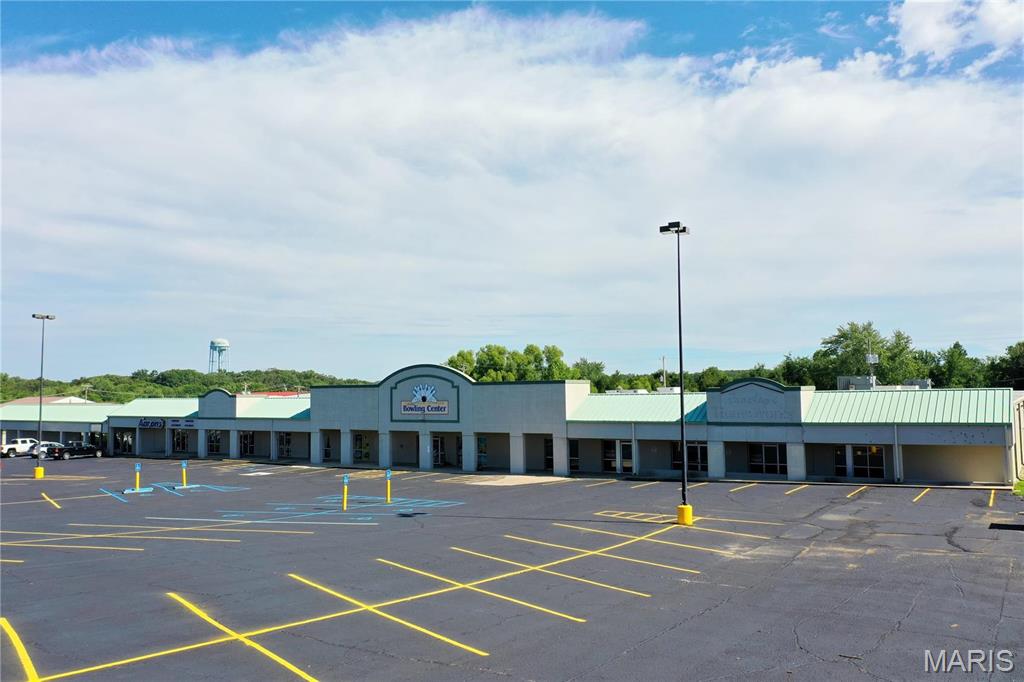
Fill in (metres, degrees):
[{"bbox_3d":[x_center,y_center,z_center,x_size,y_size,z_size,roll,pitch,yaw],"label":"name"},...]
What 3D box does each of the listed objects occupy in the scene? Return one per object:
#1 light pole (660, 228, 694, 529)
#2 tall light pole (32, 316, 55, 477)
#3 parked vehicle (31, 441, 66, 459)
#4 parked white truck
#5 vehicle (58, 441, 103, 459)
[{"bbox_3d":[6.860,1.296,33.148,1.100,12.540,1.500,-3,-6,29],"label":"light pole"},{"bbox_3d":[-34.135,4.002,58.023,0.650,11.880,1.600,-3,-6,29],"label":"tall light pole"},{"bbox_3d":[-48.147,11.435,83.574,1.840,1.680,4.600,-3,-6,30],"label":"parked vehicle"},{"bbox_3d":[-52.362,11.497,85.585,2.000,1.930,5.800,-3,-6,30],"label":"parked white truck"},{"bbox_3d":[-44.862,11.221,82.078,1.880,1.770,5.400,-3,-6,30],"label":"vehicle"}]

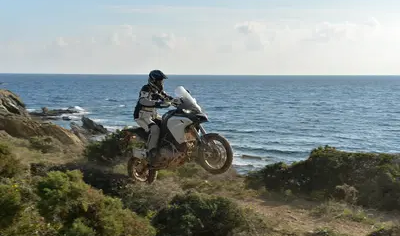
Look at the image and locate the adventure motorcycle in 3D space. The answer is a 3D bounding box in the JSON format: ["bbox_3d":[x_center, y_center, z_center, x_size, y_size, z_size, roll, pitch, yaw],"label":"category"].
[{"bbox_3d":[-0.449,0.287,9.302,2.240,1.520,0.950,-13,-4,36],"label":"adventure motorcycle"}]

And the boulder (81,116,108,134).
[{"bbox_3d":[-8.553,0.551,45.000,2.300,1.450,1.700,-1,5,-11],"label":"boulder"}]

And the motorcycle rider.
[{"bbox_3d":[-0.649,-0.008,9.426,1.020,1.600,0.780,4,6,36],"label":"motorcycle rider"}]

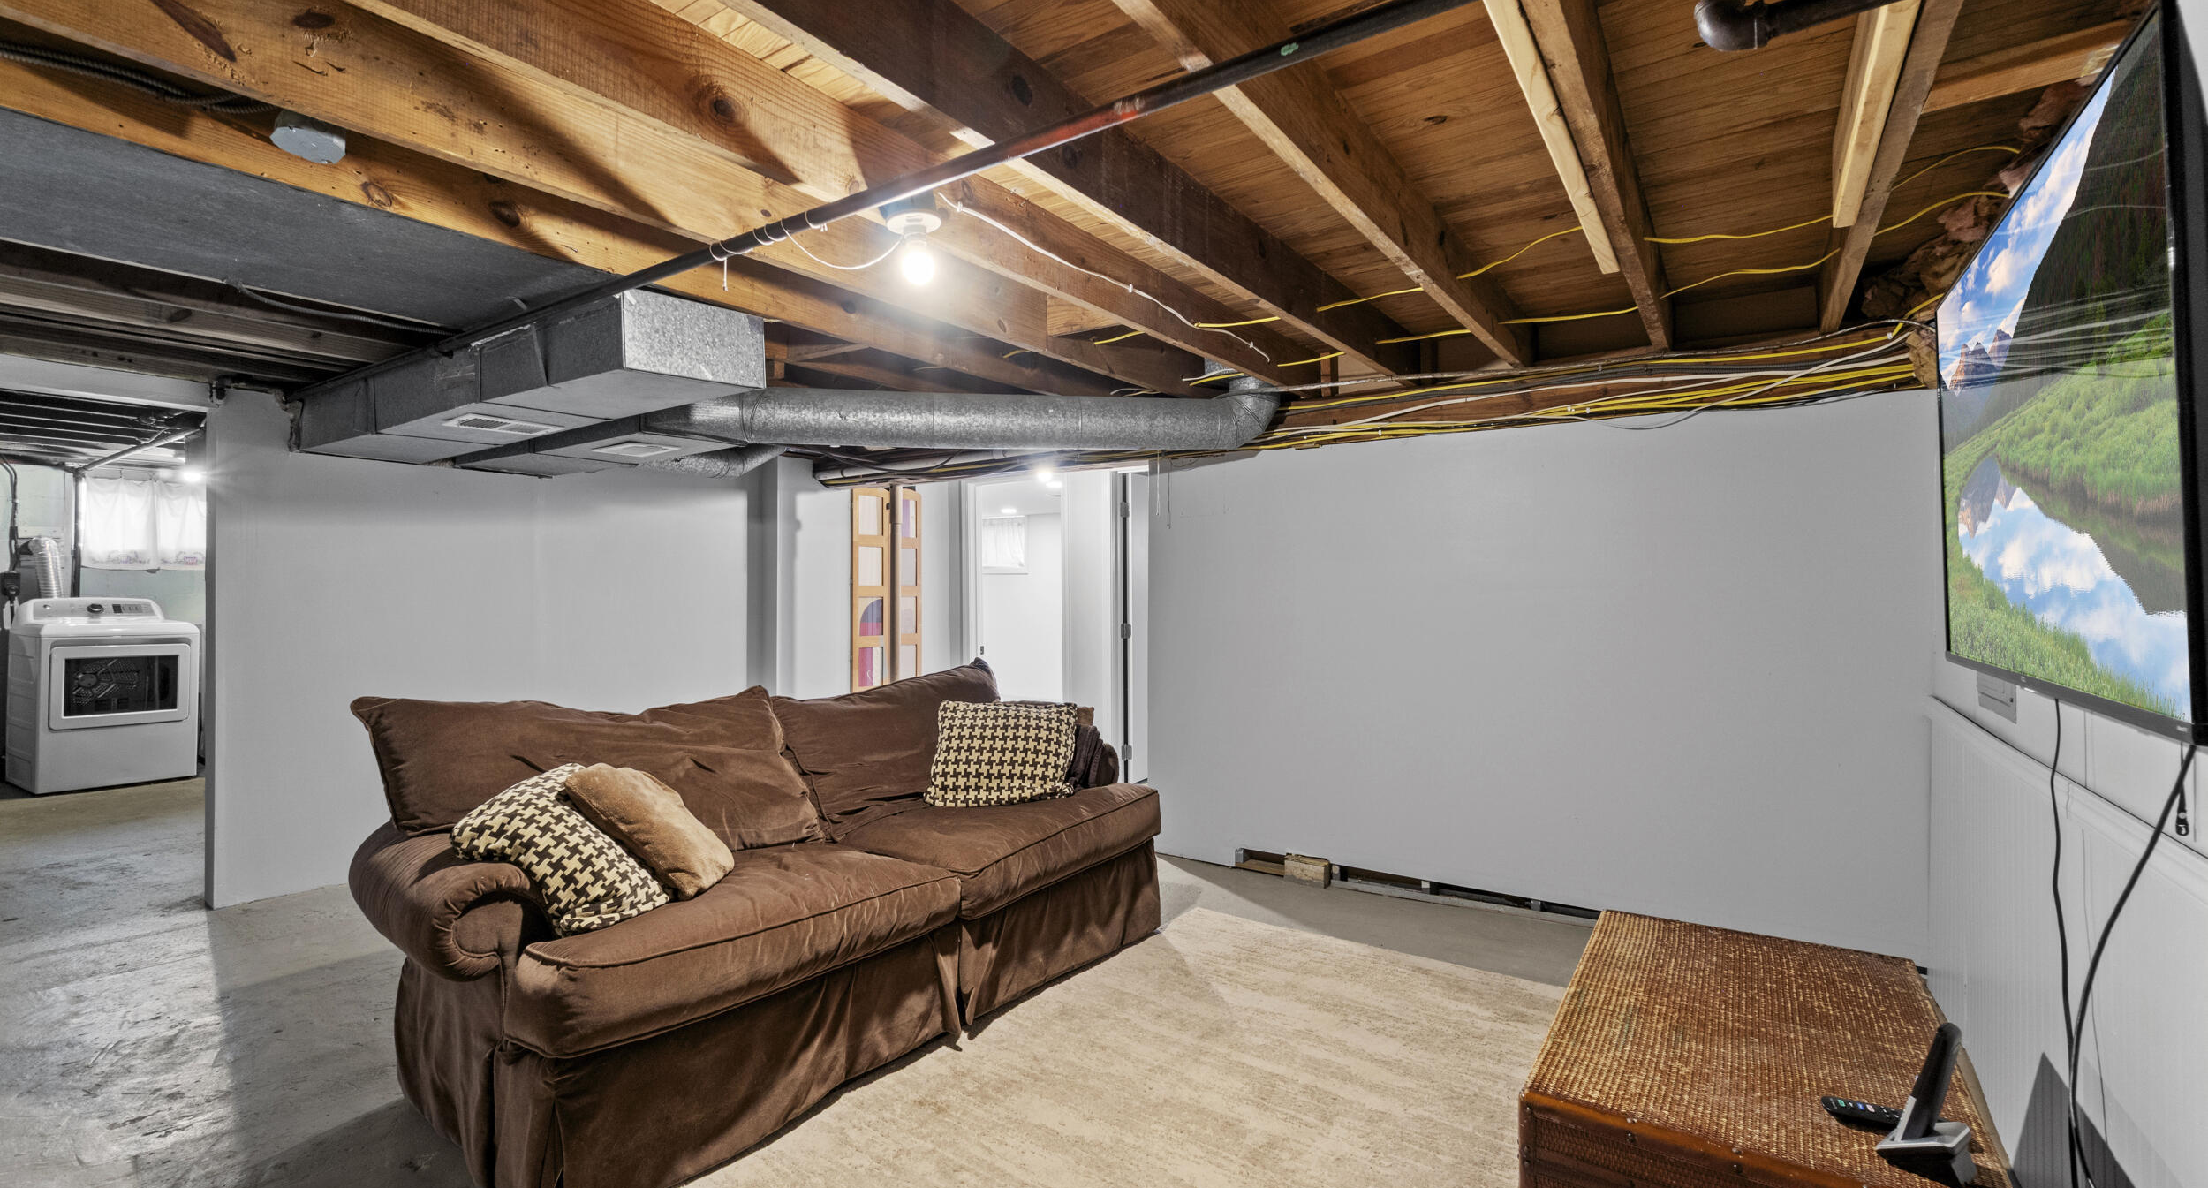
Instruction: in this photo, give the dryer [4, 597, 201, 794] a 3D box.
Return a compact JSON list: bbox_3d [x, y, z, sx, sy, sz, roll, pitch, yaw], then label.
[{"bbox_3d":[-6.403,0.618,5.894,0.740,1.130,0.686,0,0,31],"label":"dryer"}]

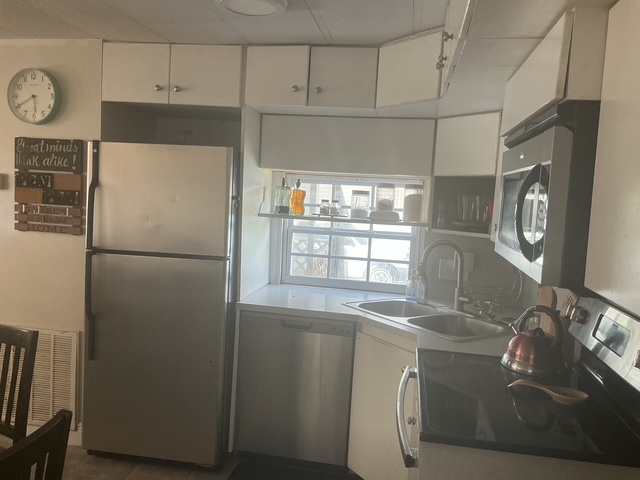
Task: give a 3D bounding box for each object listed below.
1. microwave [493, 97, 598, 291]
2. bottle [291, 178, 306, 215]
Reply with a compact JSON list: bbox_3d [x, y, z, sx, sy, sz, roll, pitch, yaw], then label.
[{"bbox_3d":[0.797,-0.123,1.611,0.391,0.431,0.738,4,5,9],"label":"microwave"},{"bbox_3d":[-0.124,-0.251,3.129,0.080,0.209,0.070,4,5,9],"label":"bottle"}]

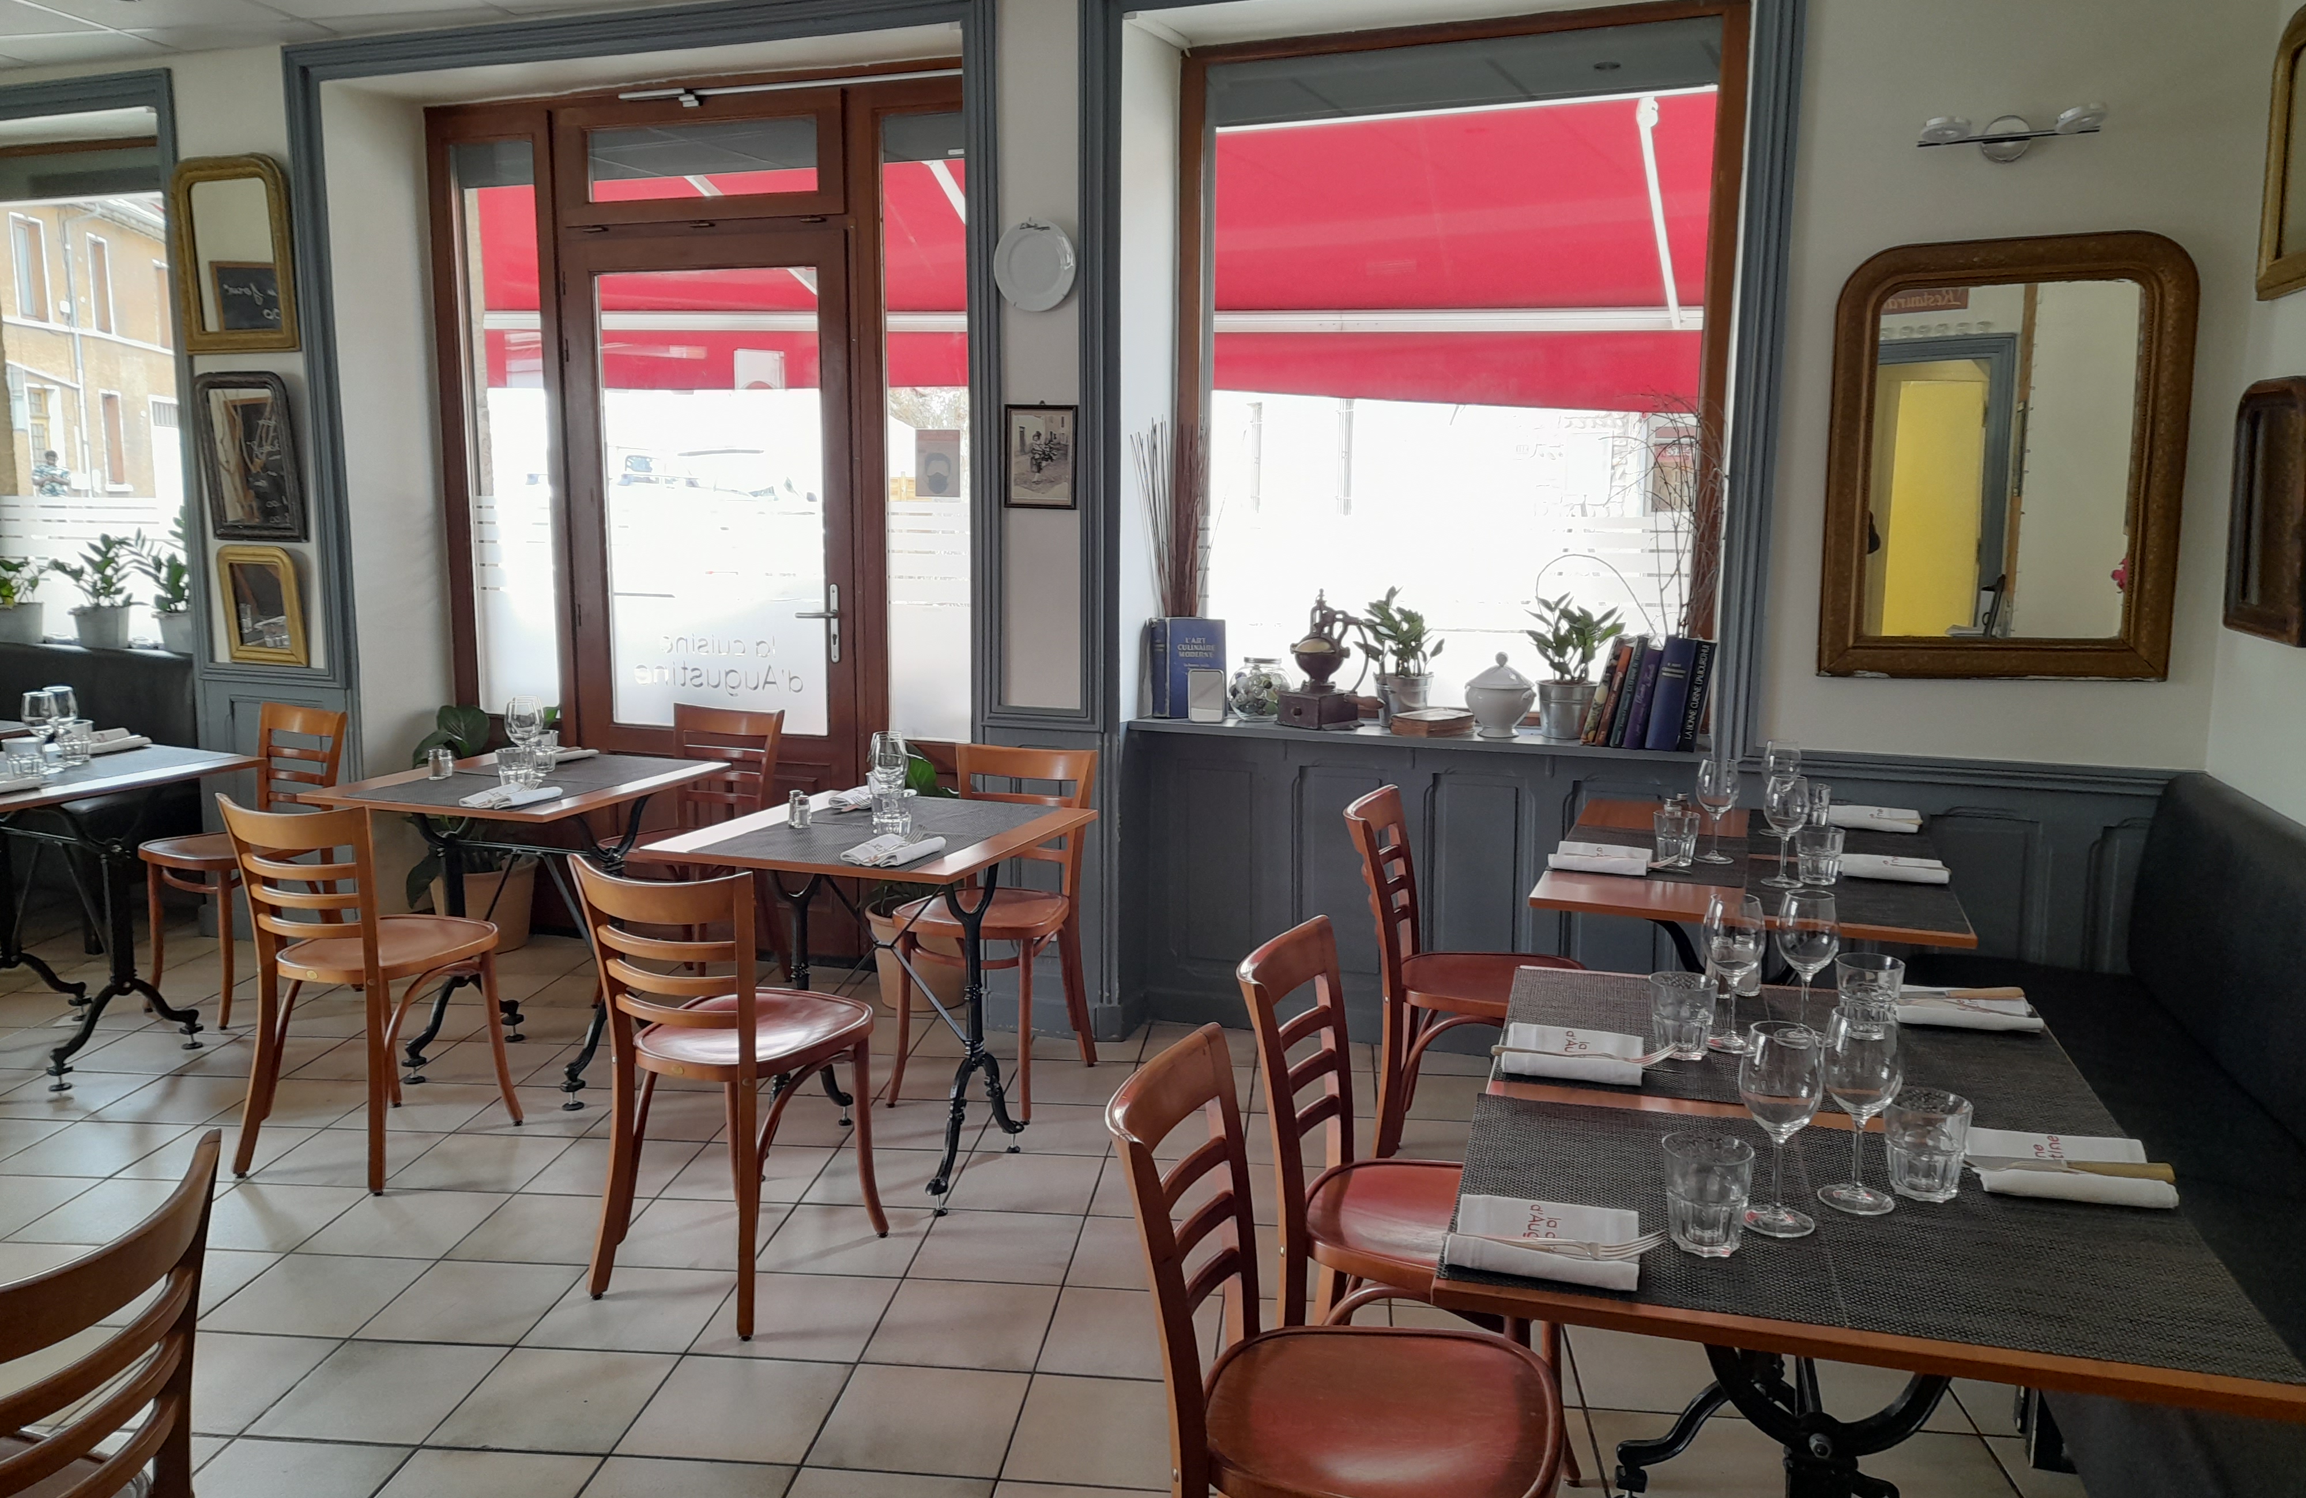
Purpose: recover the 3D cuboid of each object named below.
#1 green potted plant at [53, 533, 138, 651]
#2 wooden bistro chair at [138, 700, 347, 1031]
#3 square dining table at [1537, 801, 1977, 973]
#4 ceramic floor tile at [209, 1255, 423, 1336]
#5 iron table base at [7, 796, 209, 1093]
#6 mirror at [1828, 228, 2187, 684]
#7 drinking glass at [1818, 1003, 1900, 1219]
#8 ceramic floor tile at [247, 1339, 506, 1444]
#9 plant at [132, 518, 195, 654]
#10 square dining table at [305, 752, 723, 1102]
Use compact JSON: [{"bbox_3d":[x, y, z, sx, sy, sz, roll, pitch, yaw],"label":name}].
[{"bbox_3d":[-3.679,-0.550,5.796,0.235,0.415,0.235,3,9,19],"label":"green potted plant"},{"bbox_3d":[-2.611,0.320,4.814,0.410,0.835,0.497,5,10,30],"label":"wooden bistro chair"},{"bbox_3d":[1.190,0.583,3.385,0.718,0.750,1.022,3,10,20],"label":"square dining table"},{"bbox_3d":[-1.561,1.019,3.118,0.302,0.010,0.302,1,9,6],"label":"ceramic floor tile"},{"bbox_3d":[-2.850,0.438,4.337,0.560,0.720,0.410,4,10,23],"label":"iron table base"},{"bbox_3d":[1.830,-0.618,3.604,0.690,0.925,0.055,3,9,19],"label":"mirror"},{"bbox_3d":[0.727,0.366,1.701,0.083,0.199,0.083,4,10,20],"label":"drinking glass"},{"bbox_3d":[-1.276,1.067,2.767,0.300,0.010,0.300,1,9,6],"label":"ceramic floor tile"},{"bbox_3d":[-3.430,-0.573,5.850,0.330,0.480,0.330,4,10,20],"label":"plant"},{"bbox_3d":[-1.551,0.450,4.175,0.705,0.754,0.713,3,10,20],"label":"square dining table"}]

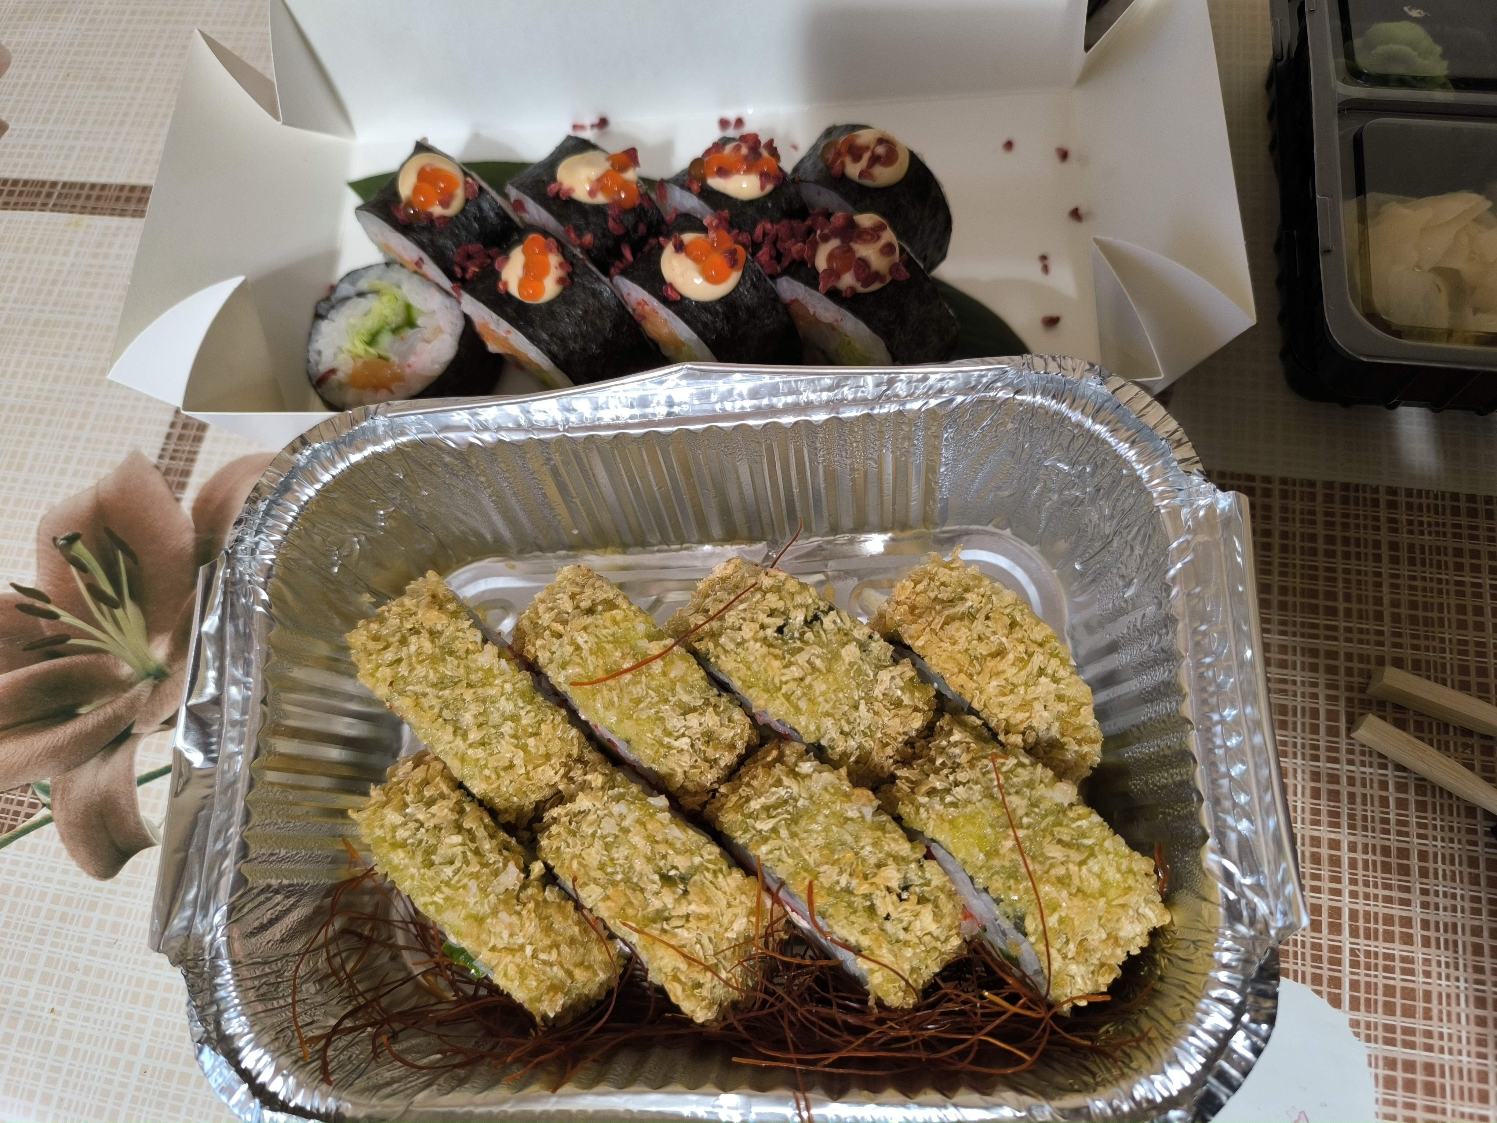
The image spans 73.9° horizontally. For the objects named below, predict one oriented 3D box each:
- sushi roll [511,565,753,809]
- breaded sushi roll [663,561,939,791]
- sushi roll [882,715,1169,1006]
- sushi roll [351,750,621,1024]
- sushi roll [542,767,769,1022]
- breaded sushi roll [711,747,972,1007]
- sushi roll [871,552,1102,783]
[{"bbox_3d":[-0.025,0.028,0.222,0.057,0.040,0.021,41,74,15],"label":"sushi roll"},{"bbox_3d":[0.011,0.025,0.219,0.056,0.040,0.023,35,76,14],"label":"breaded sushi roll"},{"bbox_3d":[0.054,0.061,0.204,0.024,0.040,0.056,-40,74,-12],"label":"sushi roll"},{"bbox_3d":[-0.056,0.070,0.213,0.059,0.040,0.022,40,67,15],"label":"sushi roll"},{"bbox_3d":[-0.018,0.068,0.210,0.053,0.040,0.024,42,72,15],"label":"sushi roll"},{"bbox_3d":[0.018,0.064,0.207,0.024,0.040,0.055,-43,74,-14],"label":"breaded sushi roll"},{"bbox_3d":[0.053,0.022,0.216,0.054,0.040,0.021,41,85,15],"label":"sushi roll"}]

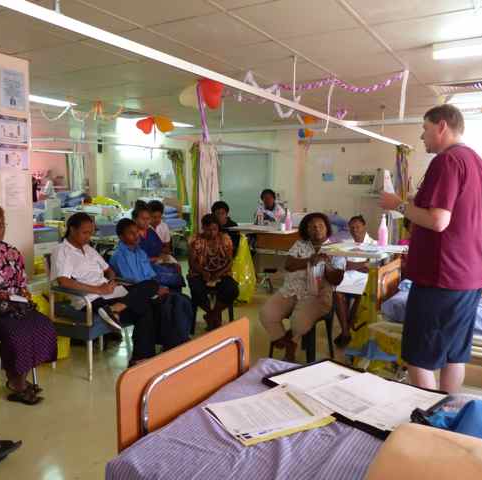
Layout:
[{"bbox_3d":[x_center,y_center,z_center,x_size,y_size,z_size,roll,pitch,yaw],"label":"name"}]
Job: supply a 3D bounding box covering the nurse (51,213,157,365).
[{"bbox_3d":[-1.047,0.387,3.520,0.780,1.170,0.560,6,8,32],"label":"nurse"}]

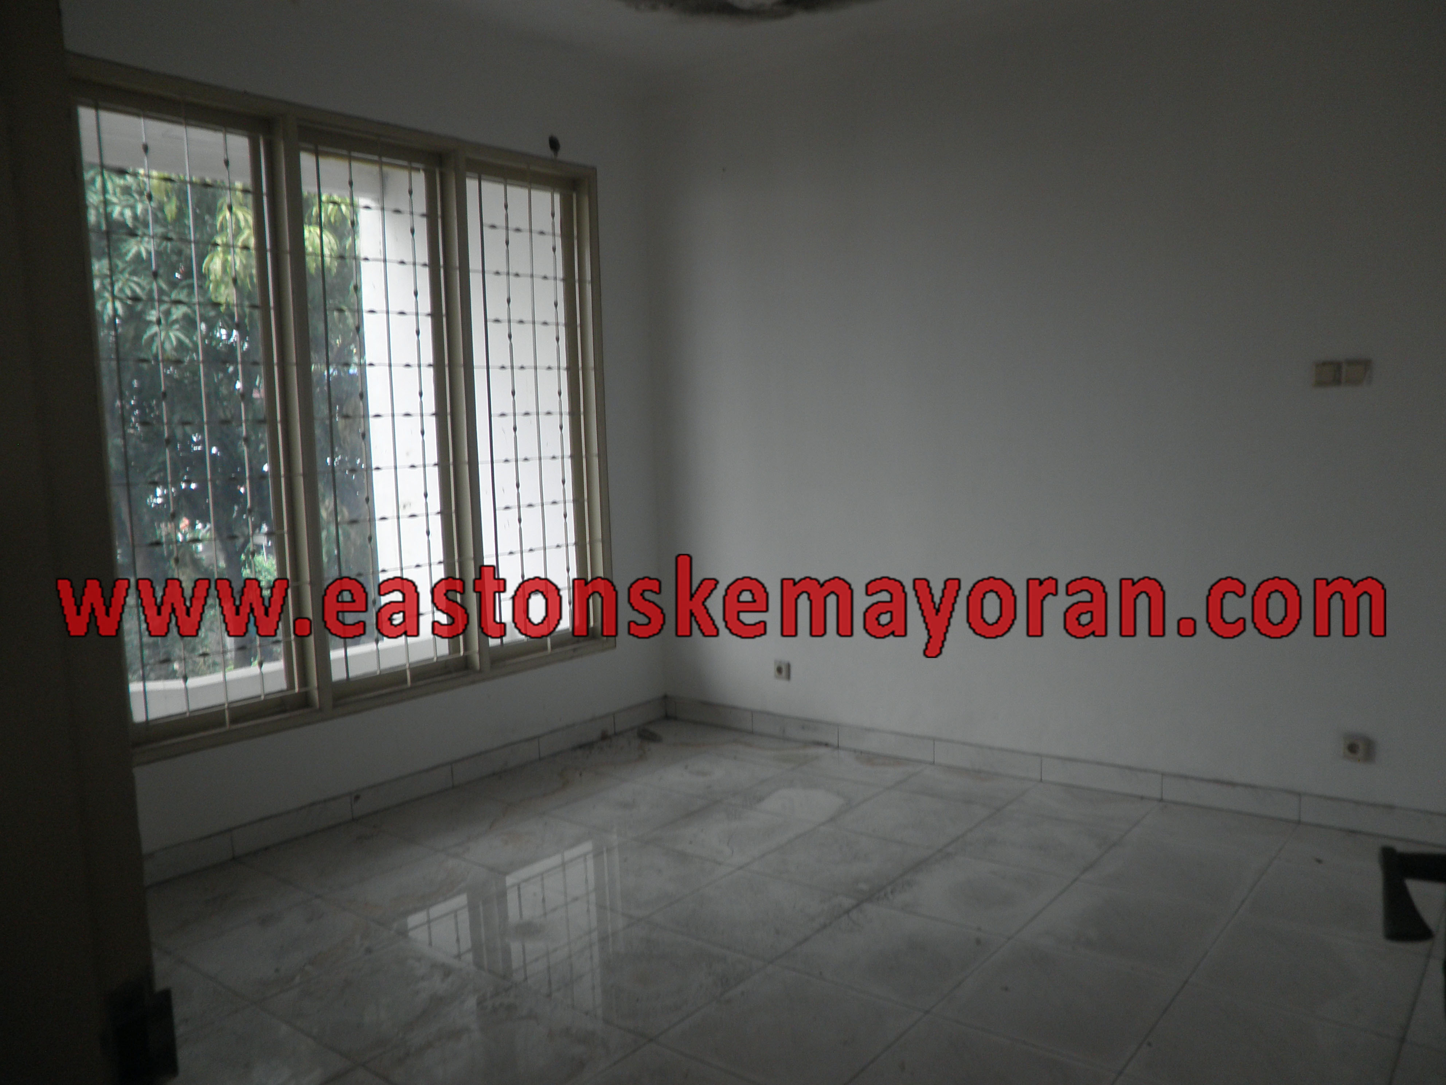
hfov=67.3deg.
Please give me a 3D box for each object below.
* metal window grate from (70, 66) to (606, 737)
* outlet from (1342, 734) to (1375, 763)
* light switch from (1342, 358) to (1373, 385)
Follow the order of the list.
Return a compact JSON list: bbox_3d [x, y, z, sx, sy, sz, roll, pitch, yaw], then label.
[{"bbox_3d":[-1.362,-0.505,4.463,0.120,2.290,2.400,2,7,39],"label":"metal window grate"},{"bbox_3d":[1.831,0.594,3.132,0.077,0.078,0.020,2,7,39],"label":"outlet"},{"bbox_3d":[1.773,-0.475,3.037,0.075,0.075,0.018,2,7,39],"label":"light switch"}]

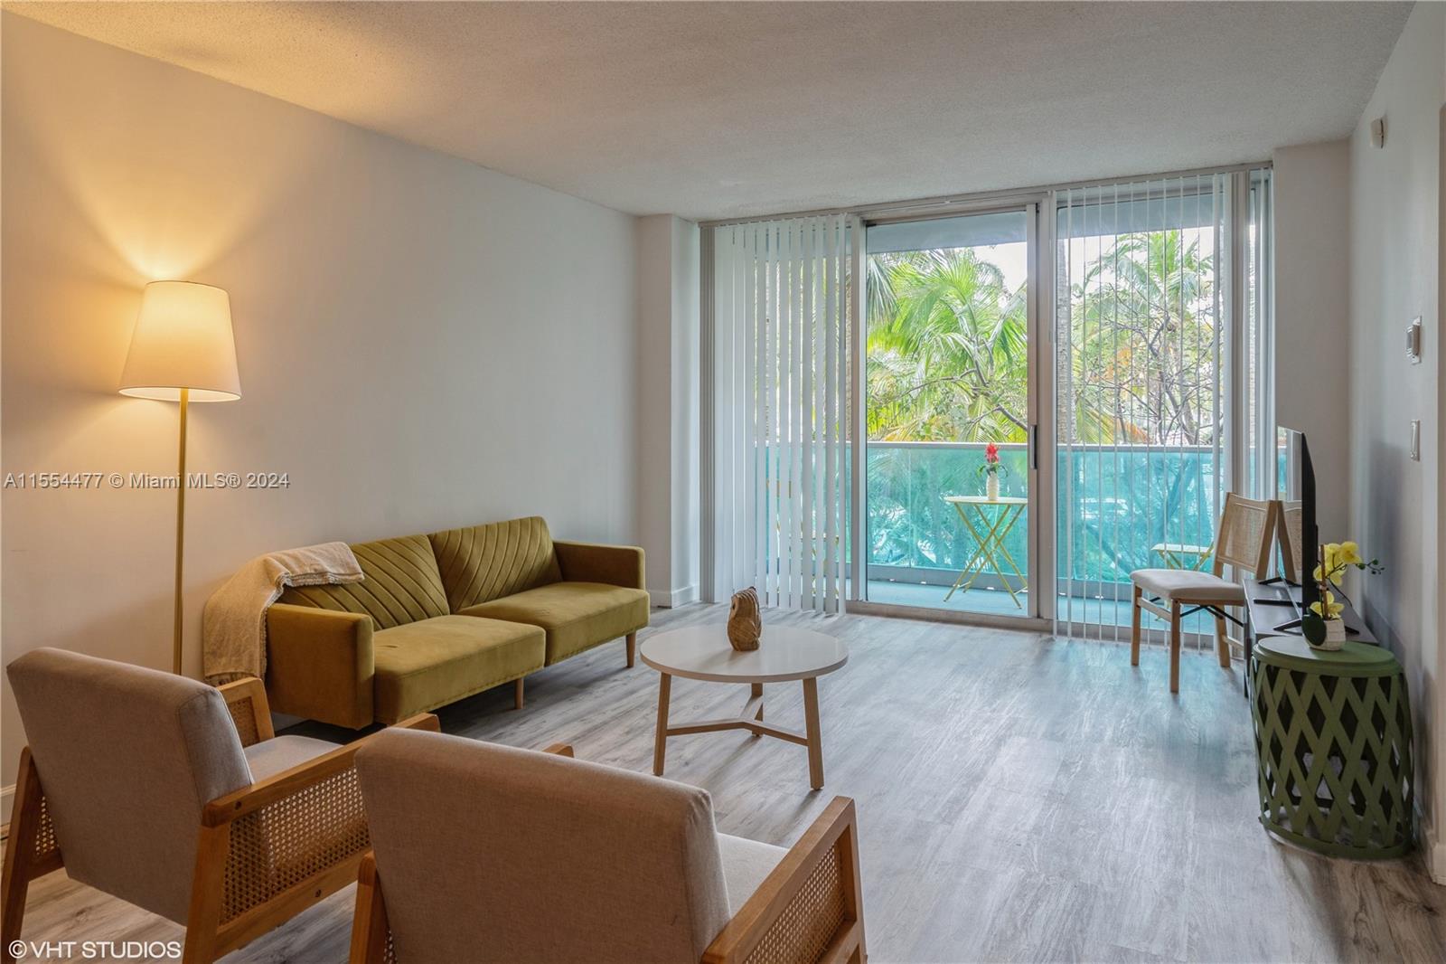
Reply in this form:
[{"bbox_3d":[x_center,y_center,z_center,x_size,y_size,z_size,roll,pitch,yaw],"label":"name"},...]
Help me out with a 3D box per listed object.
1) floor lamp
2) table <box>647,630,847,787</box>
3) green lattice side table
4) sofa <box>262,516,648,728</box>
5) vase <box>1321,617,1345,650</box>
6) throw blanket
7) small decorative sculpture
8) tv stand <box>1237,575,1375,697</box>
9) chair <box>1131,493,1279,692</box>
[{"bbox_3d":[-1.800,0.199,2.940,0.345,1.690,0.345,2,3,29],"label":"floor lamp"},{"bbox_3d":[0.077,0.810,3.180,0.730,0.427,0.730,0,3,0],"label":"table"},{"bbox_3d":[1.885,0.789,2.737,0.405,0.545,0.405,2,4,35],"label":"green lattice side table"},{"bbox_3d":[-1.075,0.604,3.922,0.750,0.710,1.710,2,3,29],"label":"sofa"},{"bbox_3d":[1.871,0.471,2.735,0.095,0.092,0.095,2,4,35],"label":"vase"},{"bbox_3d":[-1.672,0.508,3.410,0.340,0.470,0.500,2,3,29],"label":"throw blanket"},{"bbox_3d":[0.081,0.491,3.180,0.115,0.210,0.105,-1,3,-17],"label":"small decorative sculpture"},{"bbox_3d":[2.262,0.745,3.455,0.355,0.510,1.060,2,3,29],"label":"tv stand"},{"bbox_3d":[2.280,0.503,4.220,0.510,0.860,0.445,0,3,2],"label":"chair"}]

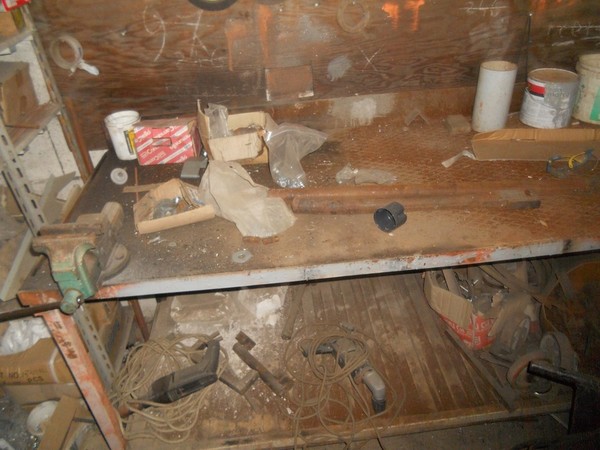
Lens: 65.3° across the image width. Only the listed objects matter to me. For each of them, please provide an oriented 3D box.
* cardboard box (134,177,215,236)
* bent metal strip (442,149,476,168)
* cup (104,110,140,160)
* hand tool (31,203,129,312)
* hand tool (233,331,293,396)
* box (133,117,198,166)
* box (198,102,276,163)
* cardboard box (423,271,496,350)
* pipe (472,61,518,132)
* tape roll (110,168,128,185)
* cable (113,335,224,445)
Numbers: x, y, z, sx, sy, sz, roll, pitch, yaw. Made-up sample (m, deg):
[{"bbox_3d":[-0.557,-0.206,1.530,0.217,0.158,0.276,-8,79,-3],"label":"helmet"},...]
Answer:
[{"bbox_3d":[-0.344,-0.060,1.258,0.200,0.060,0.140,-15,35,-16],"label":"cardboard box"},{"bbox_3d":[0.478,-0.202,1.399,0.100,0.033,0.045,-6,33,-2],"label":"bent metal strip"},{"bbox_3d":[-0.592,-0.298,1.584,0.112,0.130,0.112,-6,33,-2],"label":"cup"},{"bbox_3d":[-0.435,0.066,0.975,0.130,0.175,0.300,-8,34,-4],"label":"hand tool"},{"bbox_3d":[-0.139,0.481,1.619,0.075,0.045,0.290,-28,40,-31],"label":"hand tool"},{"bbox_3d":[-0.441,-0.283,1.552,0.180,0.120,0.092,-3,33,3],"label":"box"},{"bbox_3d":[-0.209,-0.286,1.524,0.190,0.125,0.170,-6,33,-2],"label":"box"},{"bbox_3d":[0.610,0.280,1.710,0.170,0.180,0.250,-18,36,-20],"label":"cardboard box"},{"bbox_3d":[0.649,-0.426,1.562,0.112,0.204,0.112,-6,33,-2],"label":"pipe"},{"bbox_3d":[-0.563,-0.153,1.456,0.053,0.026,0.053,-6,33,-2],"label":"tape roll"},{"bbox_3d":[-0.416,0.520,1.561,0.340,0.080,0.400,-6,33,-2],"label":"cable"}]

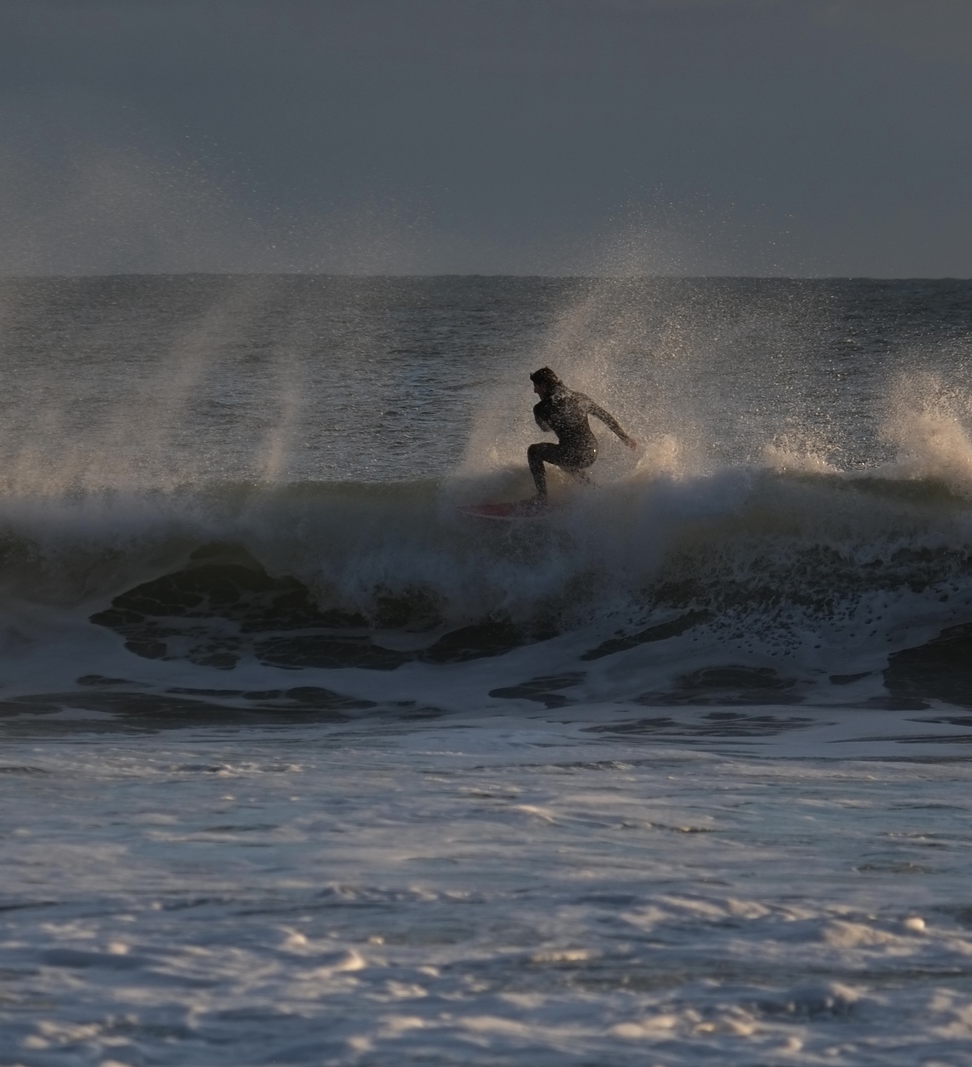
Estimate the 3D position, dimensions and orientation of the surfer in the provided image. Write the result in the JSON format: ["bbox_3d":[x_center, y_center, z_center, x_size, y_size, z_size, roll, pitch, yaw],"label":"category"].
[{"bbox_3d":[0.798,-0.845,128.000,0.820,1.090,0.760,-1,1,-41],"label":"surfer"}]

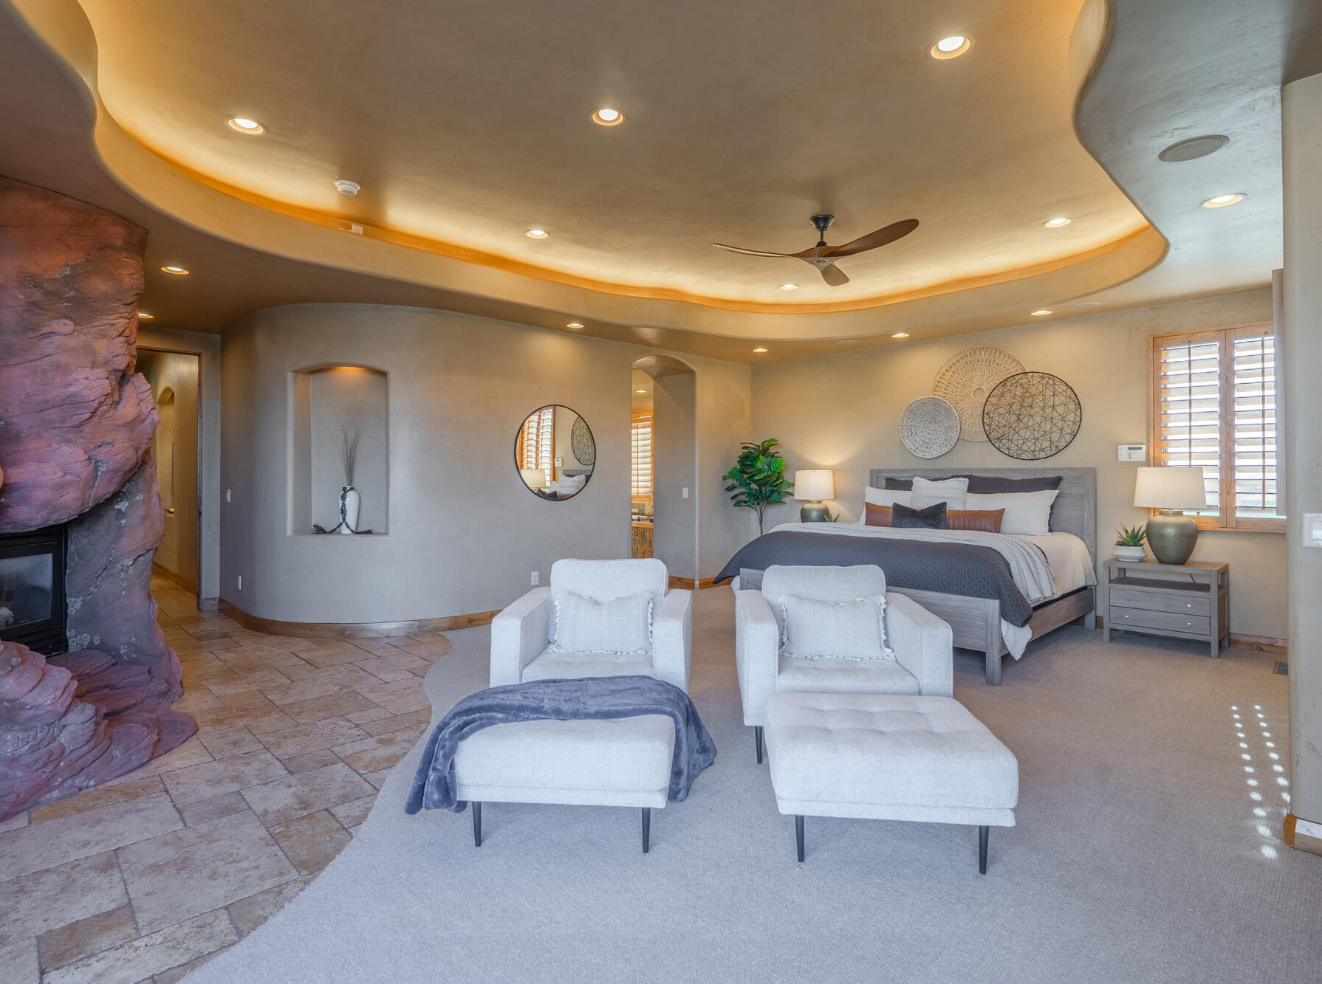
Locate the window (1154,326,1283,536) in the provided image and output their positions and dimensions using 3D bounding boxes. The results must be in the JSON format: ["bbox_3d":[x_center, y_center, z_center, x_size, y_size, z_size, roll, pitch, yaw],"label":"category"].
[{"bbox_3d":[4.246,-0.469,4.941,0.070,1.540,0.900,-1,1,-43],"label":"window"}]

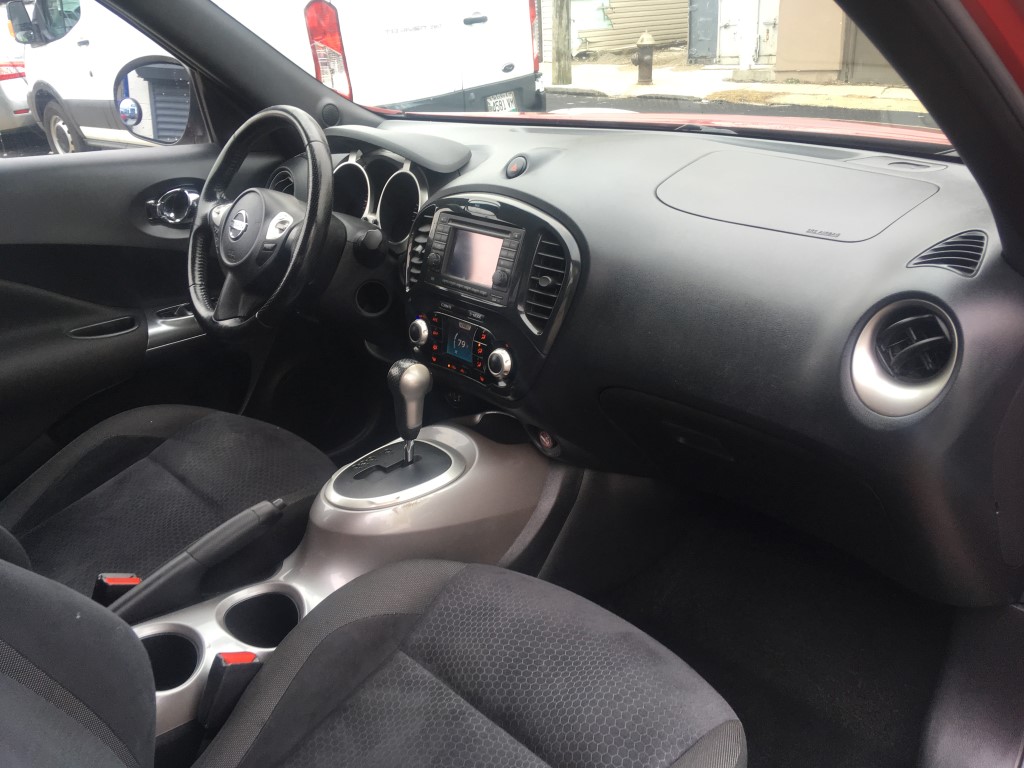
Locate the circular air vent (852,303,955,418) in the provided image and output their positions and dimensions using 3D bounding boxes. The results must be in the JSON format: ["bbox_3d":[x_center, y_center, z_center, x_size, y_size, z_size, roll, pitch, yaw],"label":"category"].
[{"bbox_3d":[0.398,-0.027,0.856,0.045,0.120,0.108,-3,20,-37],"label":"circular air vent"}]

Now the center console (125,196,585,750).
[{"bbox_3d":[-0.256,0.105,1.066,0.350,0.600,0.680,21,30,40],"label":"center console"}]

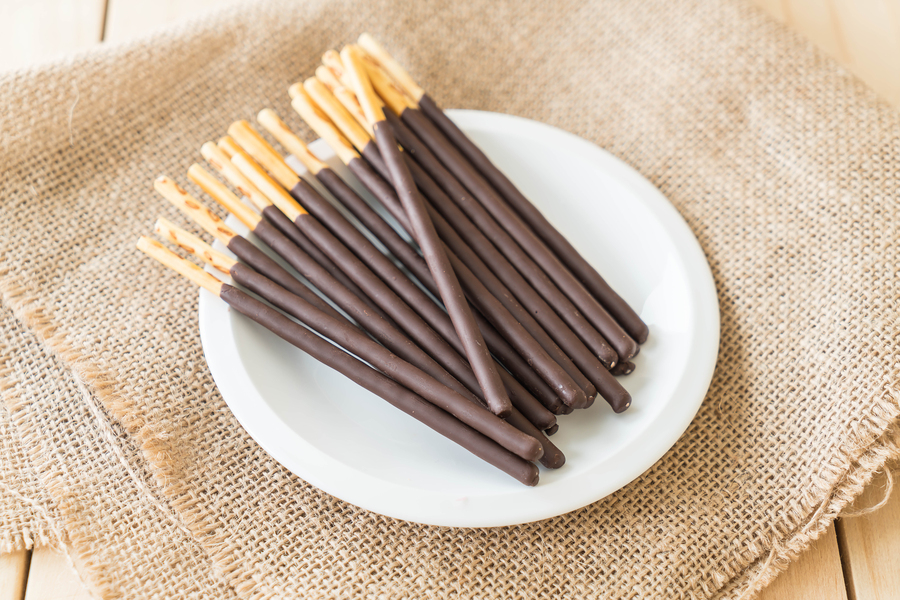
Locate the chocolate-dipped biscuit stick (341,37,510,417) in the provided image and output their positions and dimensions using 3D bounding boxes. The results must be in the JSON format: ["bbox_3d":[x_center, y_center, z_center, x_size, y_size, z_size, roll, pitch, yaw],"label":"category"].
[{"bbox_3d":[-0.009,-0.024,0.529,0.006,0.006,0.139,-15,61,-14],"label":"chocolate-dipped biscuit stick"}]

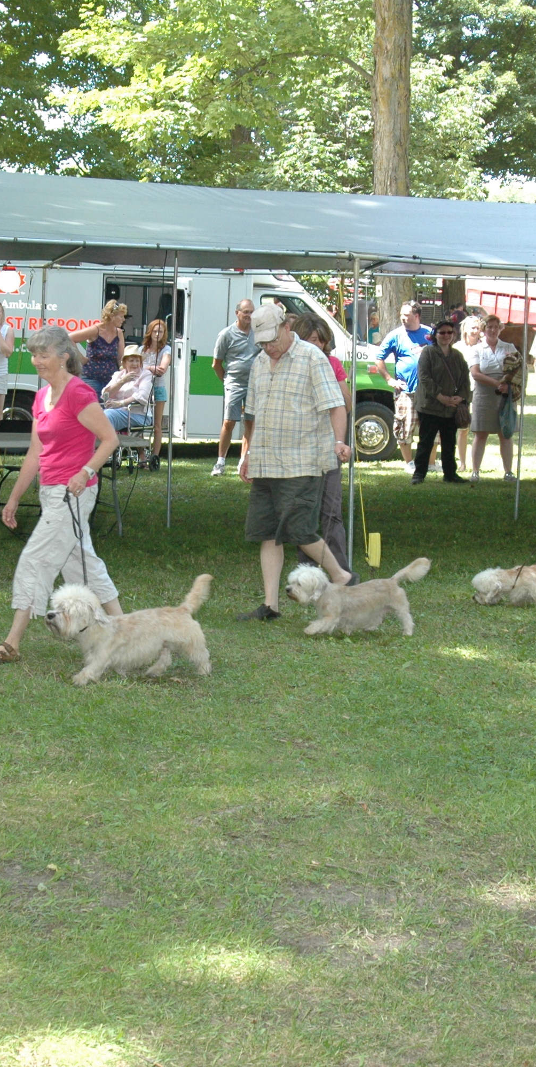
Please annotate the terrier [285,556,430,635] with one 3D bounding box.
[{"bbox_3d":[0.482,0.339,9.936,0.750,0.400,0.220,1,7,-6],"label":"terrier"}]

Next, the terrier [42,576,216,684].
[{"bbox_3d":[-0.628,0.426,8.531,0.700,0.470,0.260,-2,8,-25],"label":"terrier"}]

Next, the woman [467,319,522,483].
[{"bbox_3d":[2.314,-1.375,18.848,0.550,1.660,0.420,2,7,7],"label":"woman"}]

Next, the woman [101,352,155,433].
[{"bbox_3d":[-1.421,-1.295,18.819,0.780,1.200,0.540,-5,9,-41],"label":"woman"}]

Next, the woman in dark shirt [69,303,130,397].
[{"bbox_3d":[-1.776,-1.582,19.601,0.600,1.710,0.420,-4,8,-35],"label":"woman in dark shirt"}]

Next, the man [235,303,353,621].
[{"bbox_3d":[0.175,-0.423,10.546,0.620,1.700,0.800,6,8,30],"label":"man"}]

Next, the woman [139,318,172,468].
[{"bbox_3d":[-1.151,-1.447,19.206,0.400,1.540,0.340,1,7,-3],"label":"woman"}]

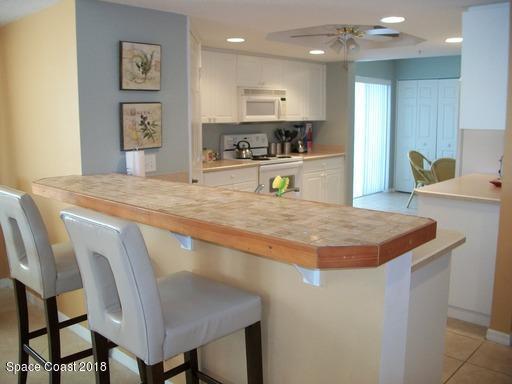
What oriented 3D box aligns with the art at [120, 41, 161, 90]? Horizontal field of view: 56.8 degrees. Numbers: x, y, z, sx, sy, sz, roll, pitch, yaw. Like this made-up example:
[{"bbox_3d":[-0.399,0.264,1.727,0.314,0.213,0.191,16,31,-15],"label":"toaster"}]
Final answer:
[{"bbox_3d":[-0.828,-0.897,3.414,0.030,0.328,0.319,8,13,43],"label":"art"}]

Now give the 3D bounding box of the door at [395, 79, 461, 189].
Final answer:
[{"bbox_3d":[3.136,-0.948,8.401,1.350,2.020,0.050,8,13,43],"label":"door"}]

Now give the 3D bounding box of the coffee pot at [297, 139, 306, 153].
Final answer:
[{"bbox_3d":[0.616,-0.631,6.410,0.125,0.190,0.125,8,12,43],"label":"coffee pot"}]

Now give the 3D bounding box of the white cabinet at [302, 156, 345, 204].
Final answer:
[{"bbox_3d":[0.717,-0.042,6.633,0.600,0.870,0.932,8,13,43],"label":"white cabinet"}]

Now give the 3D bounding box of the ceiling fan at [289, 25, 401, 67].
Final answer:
[{"bbox_3d":[0.882,-1.444,4.650,1.080,0.450,1.080,8,13,43],"label":"ceiling fan"}]

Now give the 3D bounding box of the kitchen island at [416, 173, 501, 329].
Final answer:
[{"bbox_3d":[1.861,0.373,3.874,0.630,0.910,1.300,8,13,43],"label":"kitchen island"}]

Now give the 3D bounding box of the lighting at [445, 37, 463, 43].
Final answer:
[{"bbox_3d":[2.082,-1.597,4.958,0.190,0.030,0.190,8,13,43],"label":"lighting"}]

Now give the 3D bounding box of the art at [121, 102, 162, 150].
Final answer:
[{"bbox_3d":[-0.836,-0.481,3.467,0.030,0.336,0.332,8,13,43],"label":"art"}]

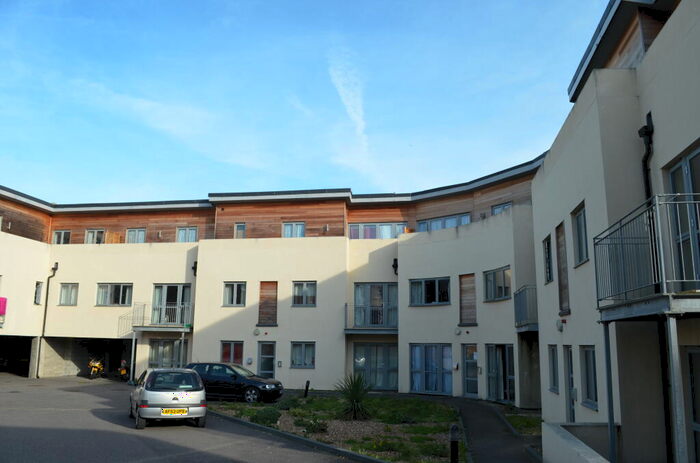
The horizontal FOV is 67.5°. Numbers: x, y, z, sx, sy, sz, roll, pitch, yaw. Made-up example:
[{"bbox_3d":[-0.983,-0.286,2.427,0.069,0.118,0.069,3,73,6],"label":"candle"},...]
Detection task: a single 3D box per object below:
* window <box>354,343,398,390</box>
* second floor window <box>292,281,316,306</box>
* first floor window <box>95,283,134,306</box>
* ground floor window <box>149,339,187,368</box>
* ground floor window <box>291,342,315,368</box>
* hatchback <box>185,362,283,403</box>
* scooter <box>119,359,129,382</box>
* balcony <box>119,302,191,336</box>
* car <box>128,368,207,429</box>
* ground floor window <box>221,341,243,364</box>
[{"bbox_3d":[1.194,5.997,23.404,2.090,2.117,0.150,-1,-12,9],"label":"window"},{"bbox_3d":[-2.085,2.864,24.000,1.162,1.238,0.150,-1,-12,8],"label":"second floor window"},{"bbox_3d":[-12.008,3.228,26.803,1.950,1.180,0.150,-2,-12,13],"label":"first floor window"},{"bbox_3d":[-8.816,6.324,25.389,2.000,2.030,0.150,-2,-12,13],"label":"ground floor window"},{"bbox_3d":[-2.102,5.534,23.451,1.163,1.237,0.150,-1,-12,8],"label":"ground floor window"},{"bbox_3d":[-4.432,5.366,18.851,4.150,1.410,1.740,-1,-12,9],"label":"hatchback"},{"bbox_3d":[-11.464,7.037,26.778,0.700,1.140,1.750,3,-12,-11],"label":"scooter"},{"bbox_3d":[-8.687,4.134,25.086,3.121,1.320,1.250,-1,-12,10],"label":"balcony"},{"bbox_3d":[-5.000,4.439,14.342,1.660,1.440,3.800,6,-13,-23],"label":"car"},{"bbox_3d":[-5.389,5.621,23.944,1.110,1.271,0.150,-1,-12,8],"label":"ground floor window"}]

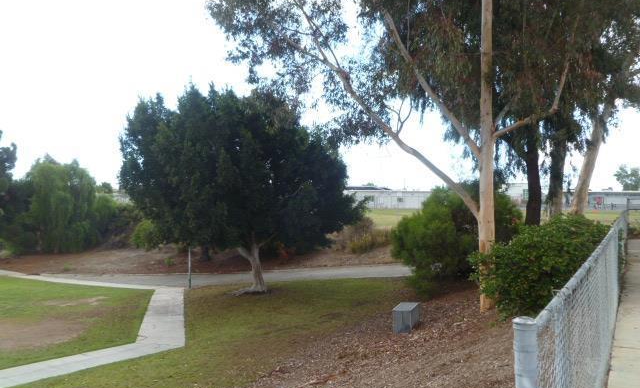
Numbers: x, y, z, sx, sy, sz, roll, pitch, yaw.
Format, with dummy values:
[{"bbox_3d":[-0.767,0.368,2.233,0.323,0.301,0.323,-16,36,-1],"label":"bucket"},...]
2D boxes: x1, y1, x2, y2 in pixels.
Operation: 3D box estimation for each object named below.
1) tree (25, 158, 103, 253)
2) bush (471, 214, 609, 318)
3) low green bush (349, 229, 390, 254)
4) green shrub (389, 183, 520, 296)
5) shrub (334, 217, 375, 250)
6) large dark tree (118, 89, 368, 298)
[{"bbox_3d":[-16.414,0.669,33.000,4.750,6.000,4.800,0,-1,0],"label":"tree"},{"bbox_3d":[3.943,1.302,9.300,2.430,1.830,2.200,0,-1,0],"label":"bush"},{"bbox_3d":[2.821,2.650,29.500,2.350,1.340,1.900,0,-1,0],"label":"low green bush"},{"bbox_3d":[4.219,1.406,16.000,3.880,3.330,3.600,0,-1,0],"label":"green shrub"},{"bbox_3d":[1.999,2.289,30.000,2.270,1.930,2.000,0,-1,0],"label":"shrub"},{"bbox_3d":[-3.260,-0.228,21.500,9.850,8.470,9.200,0,-1,0],"label":"large dark tree"}]

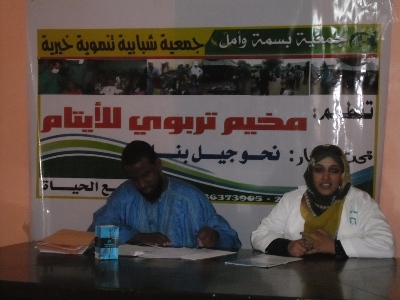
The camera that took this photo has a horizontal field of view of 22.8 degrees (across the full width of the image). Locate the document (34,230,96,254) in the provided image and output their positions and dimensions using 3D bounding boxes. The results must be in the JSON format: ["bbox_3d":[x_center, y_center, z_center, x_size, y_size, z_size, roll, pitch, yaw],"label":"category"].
[{"bbox_3d":[-0.615,0.438,4.692,0.225,0.052,0.295,1,4,16],"label":"document"}]

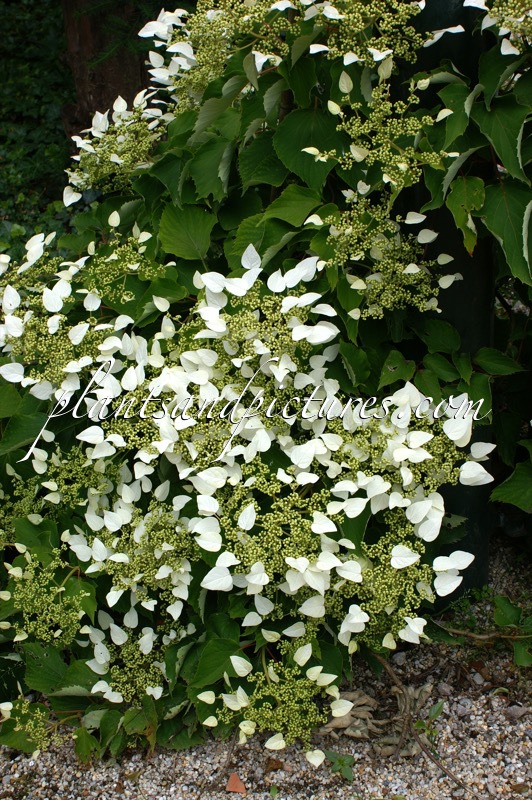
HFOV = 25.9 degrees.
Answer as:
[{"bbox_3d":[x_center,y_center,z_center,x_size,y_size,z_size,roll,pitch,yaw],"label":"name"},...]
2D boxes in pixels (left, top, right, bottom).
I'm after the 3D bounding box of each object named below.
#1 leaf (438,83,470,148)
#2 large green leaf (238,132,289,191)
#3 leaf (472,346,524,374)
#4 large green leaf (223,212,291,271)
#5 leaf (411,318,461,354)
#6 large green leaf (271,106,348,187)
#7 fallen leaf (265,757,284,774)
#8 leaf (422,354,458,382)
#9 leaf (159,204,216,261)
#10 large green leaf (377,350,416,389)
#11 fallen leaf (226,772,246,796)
[{"bbox_3d":[0.294,-0.444,1.800,0.052,0.105,0.030,14,-6,23],"label":"leaf"},{"bbox_3d":[-0.004,-0.385,1.880,0.085,0.110,0.030,25,-8,10],"label":"large green leaf"},{"bbox_3d":[0.393,-0.067,1.950,0.090,0.025,0.055,9,53,-1],"label":"leaf"},{"bbox_3d":[-0.012,-0.250,1.820,0.107,0.035,0.110,6,57,4],"label":"large green leaf"},{"bbox_3d":[0.289,-0.108,1.970,0.085,0.025,0.065,11,64,6],"label":"leaf"},{"bbox_3d":[0.070,-0.401,1.850,0.120,0.137,0.030,-3,-17,-4],"label":"large green leaf"},{"bbox_3d":[0.014,0.611,1.930,0.034,0.012,0.038,0,15,0],"label":"fallen leaf"},{"bbox_3d":[0.292,-0.054,1.930,0.070,0.020,0.045,34,62,13],"label":"leaf"},{"bbox_3d":[-0.126,-0.270,1.850,0.092,0.025,0.105,-20,61,-8],"label":"leaf"},{"bbox_3d":[0.220,-0.051,1.930,0.060,0.022,0.072,27,69,11],"label":"large green leaf"},{"bbox_3d":[-0.051,0.664,2.000,0.035,0.008,0.048,-2,21,-2],"label":"fallen leaf"}]

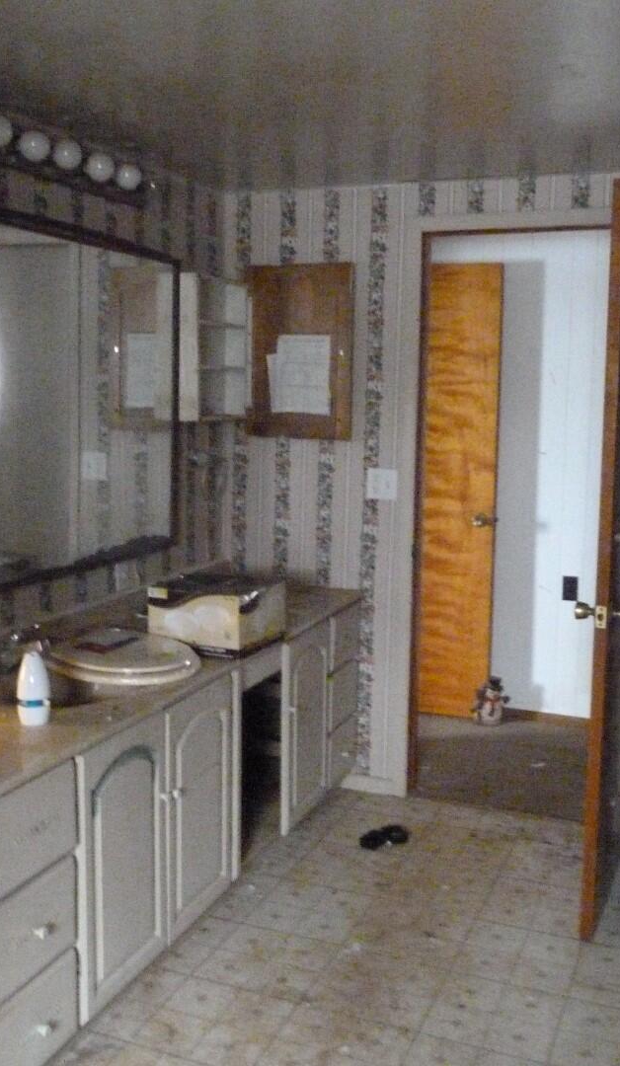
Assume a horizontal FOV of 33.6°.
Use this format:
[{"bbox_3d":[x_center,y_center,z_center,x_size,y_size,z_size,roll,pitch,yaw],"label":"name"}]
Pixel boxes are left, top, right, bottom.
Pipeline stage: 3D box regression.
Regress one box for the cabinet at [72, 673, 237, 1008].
[{"bbox_3d":[-0.606,0.730,2.723,0.540,0.636,0.783,4,8,22],"label":"cabinet"}]

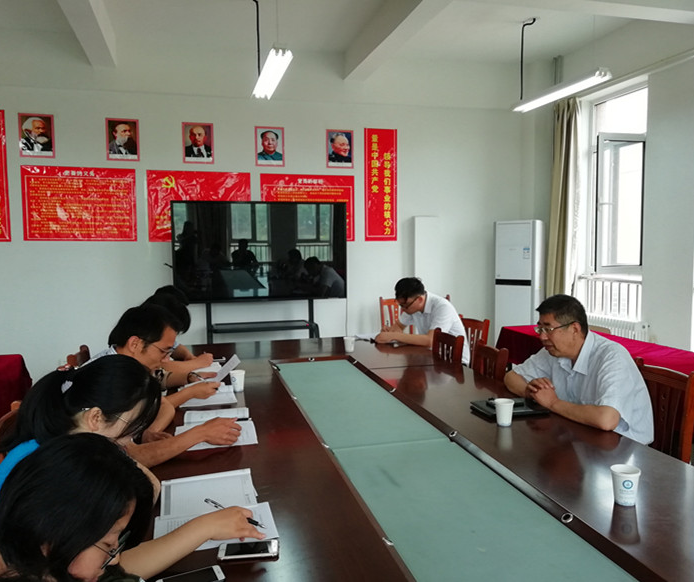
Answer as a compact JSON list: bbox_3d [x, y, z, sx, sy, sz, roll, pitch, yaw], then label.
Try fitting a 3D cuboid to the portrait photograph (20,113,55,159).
[{"bbox_3d":[-2.871,-1.435,5.416,0.291,0.395,0.015,-1,5,-15],"label":"portrait photograph"}]

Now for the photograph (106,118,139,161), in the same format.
[{"bbox_3d":[-2.083,-1.407,5.443,0.292,0.383,0.015,-1,5,-15],"label":"photograph"}]

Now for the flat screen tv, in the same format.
[{"bbox_3d":[-0.800,-0.370,5.559,1.645,0.935,0.070,-1,5,-15],"label":"flat screen tv"}]

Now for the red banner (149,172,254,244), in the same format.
[{"bbox_3d":[-1.461,-0.837,5.834,0.999,0.693,0.015,-1,5,-15],"label":"red banner"}]

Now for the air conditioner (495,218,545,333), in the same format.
[{"bbox_3d":[1.866,0.121,6.345,0.490,1.720,0.290,3,6,30],"label":"air conditioner"}]

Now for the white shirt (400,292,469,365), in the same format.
[{"bbox_3d":[0.685,0.296,4.558,0.470,0.560,0.460,-2,5,-23],"label":"white shirt"}]

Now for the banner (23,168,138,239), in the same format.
[{"bbox_3d":[-2.530,-0.819,5.557,1.000,0.691,0.015,-1,5,-15],"label":"banner"}]

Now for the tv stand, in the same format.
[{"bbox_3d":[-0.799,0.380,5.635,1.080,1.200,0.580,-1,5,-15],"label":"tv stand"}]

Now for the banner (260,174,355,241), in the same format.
[{"bbox_3d":[-0.398,-0.864,6.109,0.999,0.686,0.015,-1,5,-15],"label":"banner"}]

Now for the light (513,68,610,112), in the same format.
[{"bbox_3d":[1.790,-1.693,4.992,0.140,0.085,1.220,-1,5,-15],"label":"light"}]

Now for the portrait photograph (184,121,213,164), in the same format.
[{"bbox_3d":[-1.423,-1.418,5.617,0.292,0.383,0.015,-1,5,-15],"label":"portrait photograph"}]

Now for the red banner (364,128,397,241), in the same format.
[{"bbox_3d":[0.370,-1.137,6.287,0.364,1.193,0.015,-1,5,-15],"label":"red banner"}]

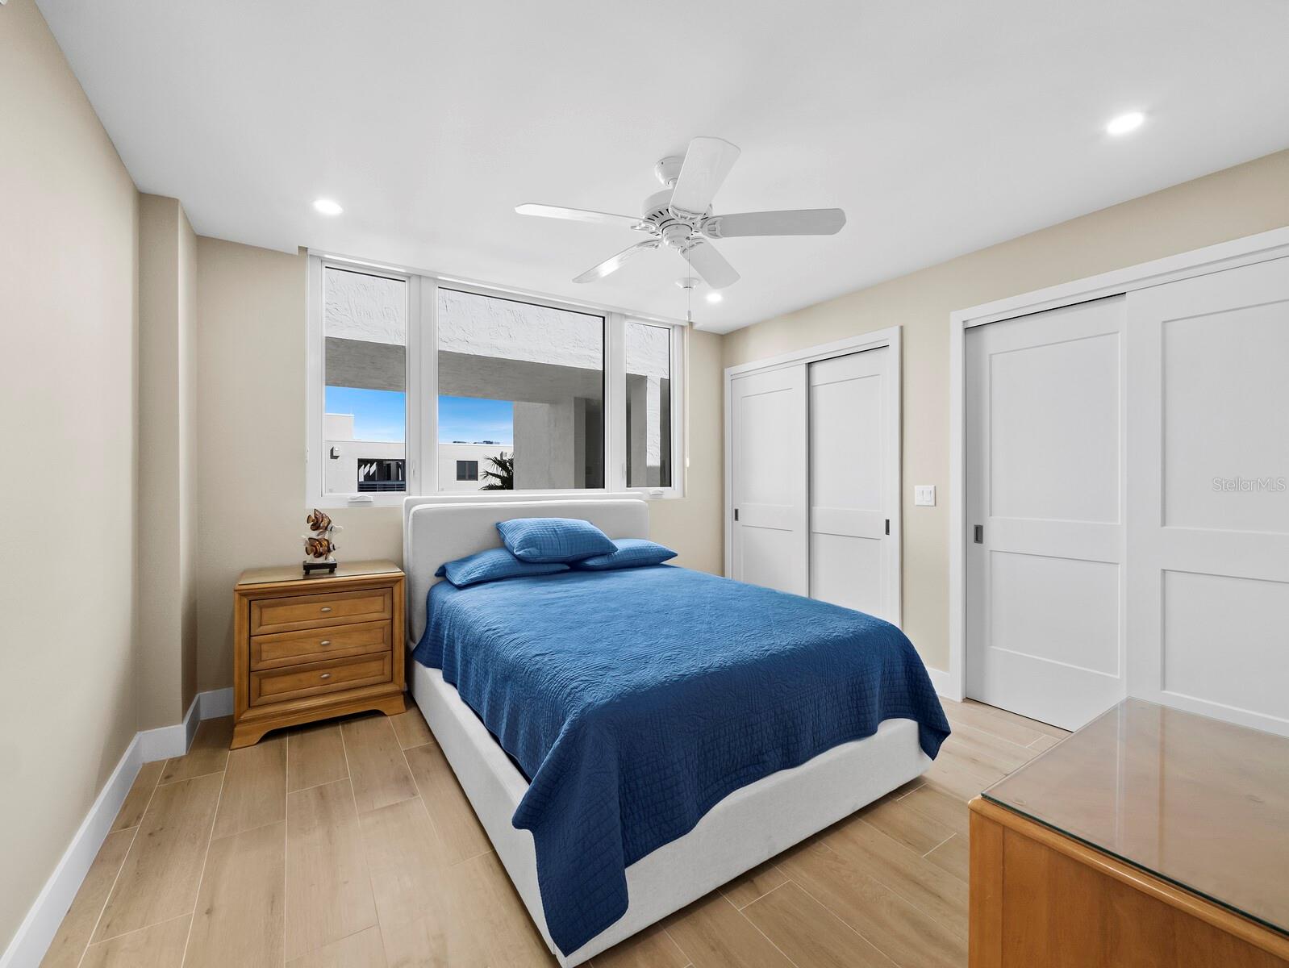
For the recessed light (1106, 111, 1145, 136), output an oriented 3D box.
[{"bbox_3d":[1.624,-1.215,1.760,0.110,0.025,0.110,0,1,-34],"label":"recessed light"}]

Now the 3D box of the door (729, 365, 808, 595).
[{"bbox_3d":[0.960,0.148,4.057,0.038,2.025,0.770,0,1,-34],"label":"door"}]

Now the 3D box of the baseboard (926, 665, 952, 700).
[{"bbox_3d":[1.612,1.112,2.977,0.016,0.138,0.265,0,1,-34],"label":"baseboard"}]

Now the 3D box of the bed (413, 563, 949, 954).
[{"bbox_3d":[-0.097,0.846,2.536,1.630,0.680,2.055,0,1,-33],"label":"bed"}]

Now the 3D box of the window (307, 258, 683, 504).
[{"bbox_3d":[-0.762,-0.563,3.519,2.545,1.372,0.090,0,1,-32],"label":"window"}]

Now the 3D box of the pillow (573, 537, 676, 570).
[{"bbox_3d":[-0.135,0.455,3.398,0.730,0.175,0.380,0,1,-33],"label":"pillow"}]

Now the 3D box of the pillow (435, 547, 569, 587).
[{"bbox_3d":[-0.789,0.459,2.974,0.730,0.175,0.380,0,1,-33],"label":"pillow"}]

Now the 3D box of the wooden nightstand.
[{"bbox_3d":[-1.648,0.816,2.694,0.721,0.736,0.418,0,1,-31],"label":"wooden nightstand"}]

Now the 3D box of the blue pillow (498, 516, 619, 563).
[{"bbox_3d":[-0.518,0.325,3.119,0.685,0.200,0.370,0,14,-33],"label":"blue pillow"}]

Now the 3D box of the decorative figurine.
[{"bbox_3d":[-1.639,0.288,2.655,0.180,0.328,0.075,0,1,-31],"label":"decorative figurine"}]

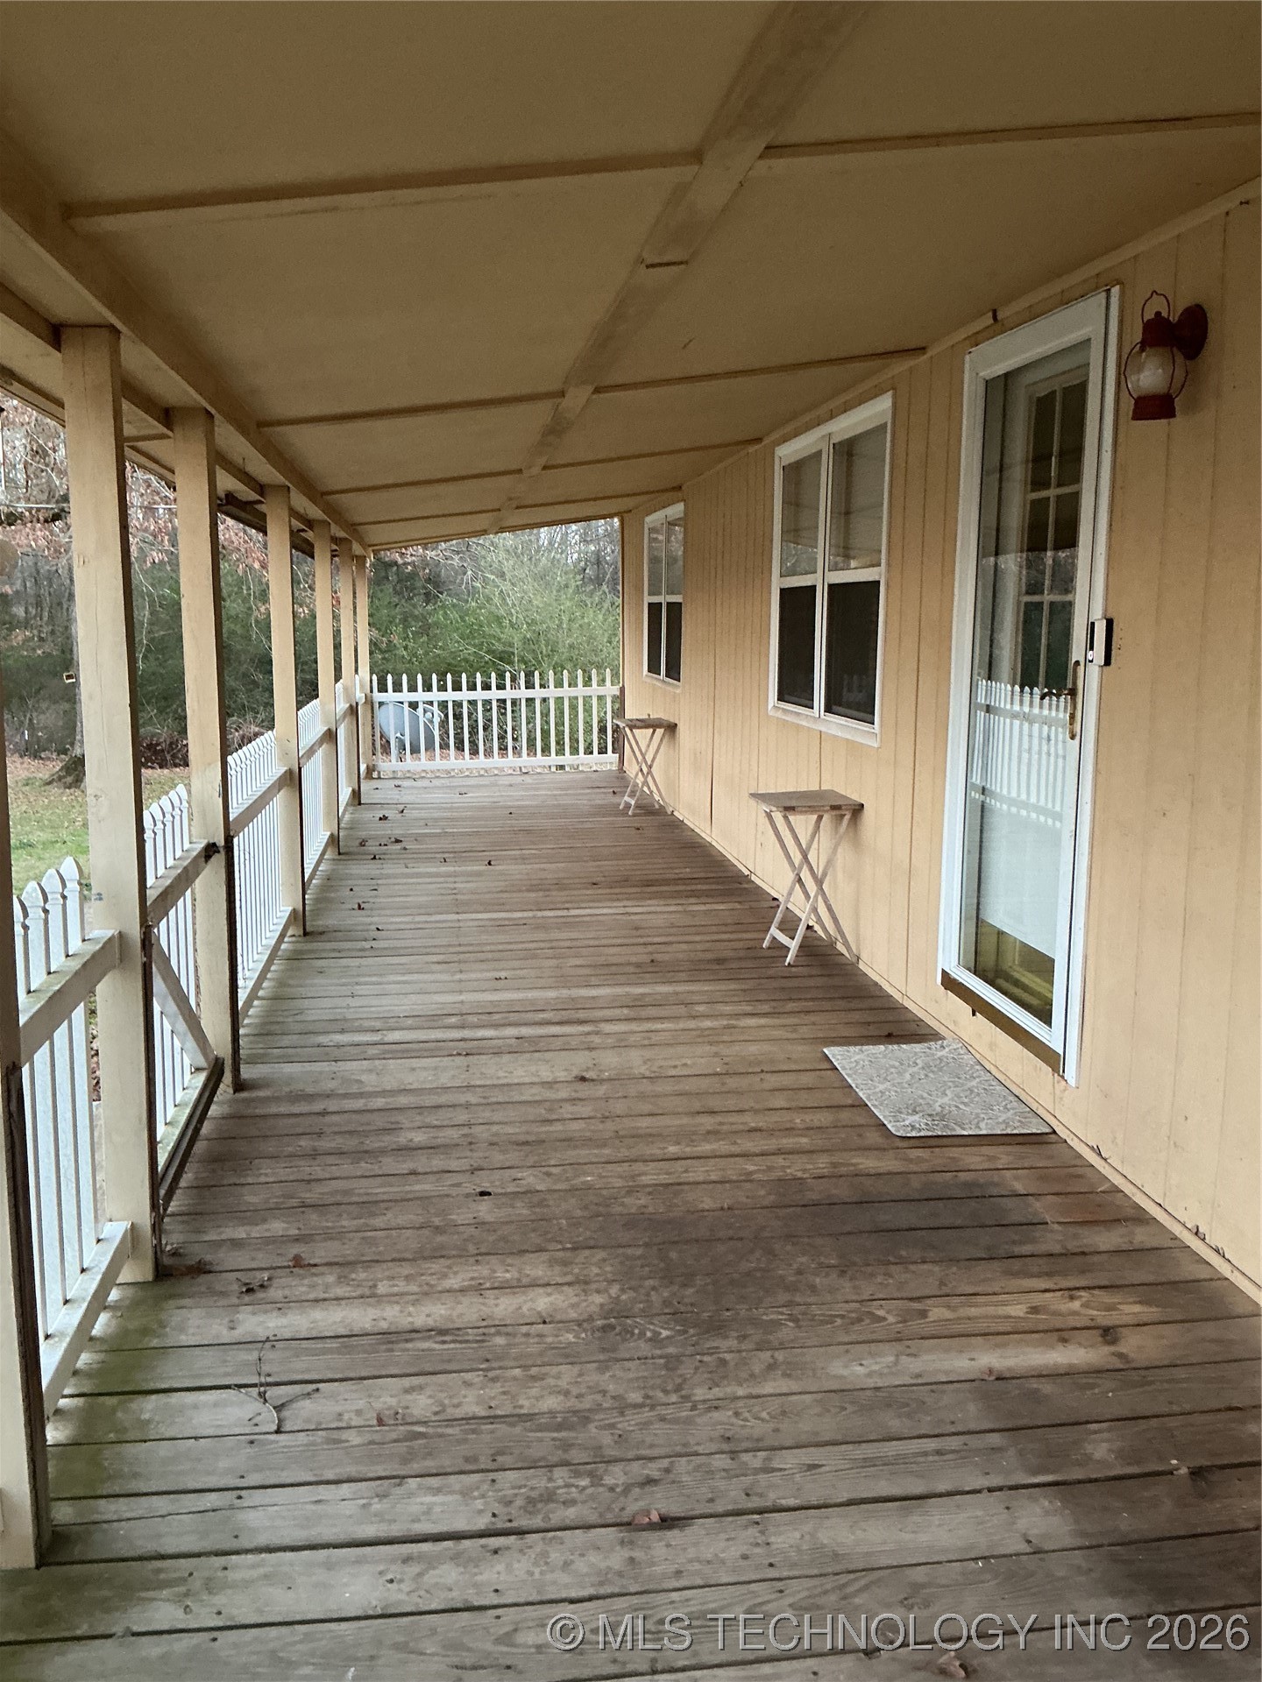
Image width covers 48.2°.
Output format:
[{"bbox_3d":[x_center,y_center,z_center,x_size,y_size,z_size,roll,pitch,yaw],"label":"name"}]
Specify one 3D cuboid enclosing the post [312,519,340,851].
[{"bbox_3d":[-1.778,-0.880,8.254,0.090,1.927,0.090,-1,9,-8],"label":"post"}]

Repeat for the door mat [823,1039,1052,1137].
[{"bbox_3d":[0.882,0.723,4.201,0.445,0.015,0.790,-1,9,-8],"label":"door mat"}]

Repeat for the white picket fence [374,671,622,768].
[{"bbox_3d":[-1.180,-1.062,12.460,2.160,0.850,0.080,-1,9,-8],"label":"white picket fence"}]

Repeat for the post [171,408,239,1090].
[{"bbox_3d":[-1.210,-0.223,4.026,0.090,1.942,0.090,-1,9,-8],"label":"post"}]

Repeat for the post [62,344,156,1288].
[{"bbox_3d":[-1.046,-0.030,2.861,0.090,1.924,0.090,-1,9,-8],"label":"post"}]

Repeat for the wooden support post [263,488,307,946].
[{"bbox_3d":[-1.482,-0.541,6.086,0.090,1.931,0.090,-1,9,-8],"label":"wooden support post"}]

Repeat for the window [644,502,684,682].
[{"bbox_3d":[0.233,-1.782,10.394,0.070,1.280,1.810,-1,9,-8],"label":"window"}]

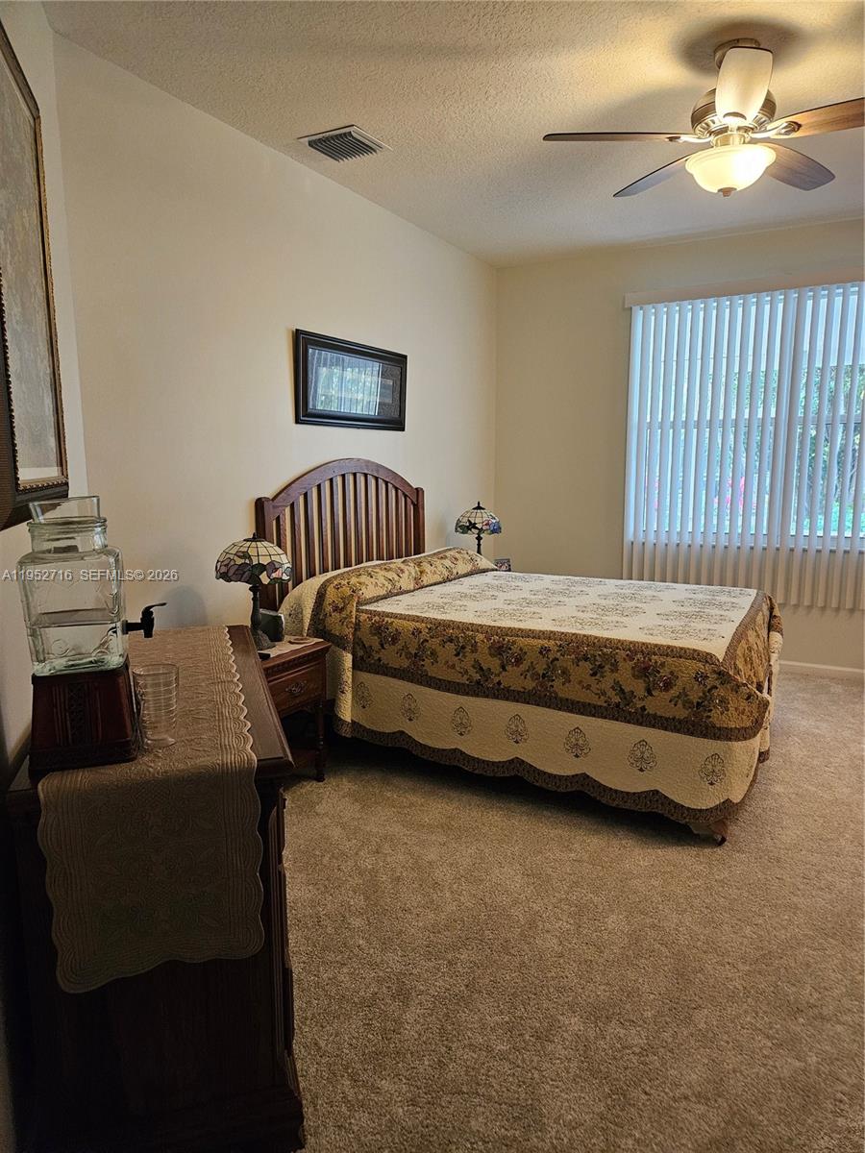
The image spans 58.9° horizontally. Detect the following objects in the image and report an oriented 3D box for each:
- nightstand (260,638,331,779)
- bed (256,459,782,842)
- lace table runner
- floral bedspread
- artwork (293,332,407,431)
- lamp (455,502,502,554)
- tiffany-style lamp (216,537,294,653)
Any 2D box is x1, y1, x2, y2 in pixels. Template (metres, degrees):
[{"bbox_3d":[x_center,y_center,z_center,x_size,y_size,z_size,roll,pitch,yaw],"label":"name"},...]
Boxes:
[{"bbox_3d":[-0.759,0.627,3.323,0.445,0.630,0.510,5,10,28],"label":"nightstand"},{"bbox_3d":[0.490,0.142,3.803,2.170,1.430,1.610,5,10,28],"label":"bed"},{"bbox_3d":[-0.700,0.470,2.024,0.390,0.390,1.330,-3,9,-17],"label":"lace table runner"},{"bbox_3d":[0.541,0.329,3.804,2.080,0.755,1.620,5,10,28],"label":"floral bedspread"},{"bbox_3d":[-0.430,-1.044,4.204,0.033,0.450,1.060,5,10,28],"label":"artwork"},{"bbox_3d":[0.322,-0.289,5.396,0.325,0.470,0.325,0,9,0],"label":"lamp"},{"bbox_3d":[-0.766,0.054,3.346,0.328,0.475,0.328,0,9,0],"label":"tiffany-style lamp"}]

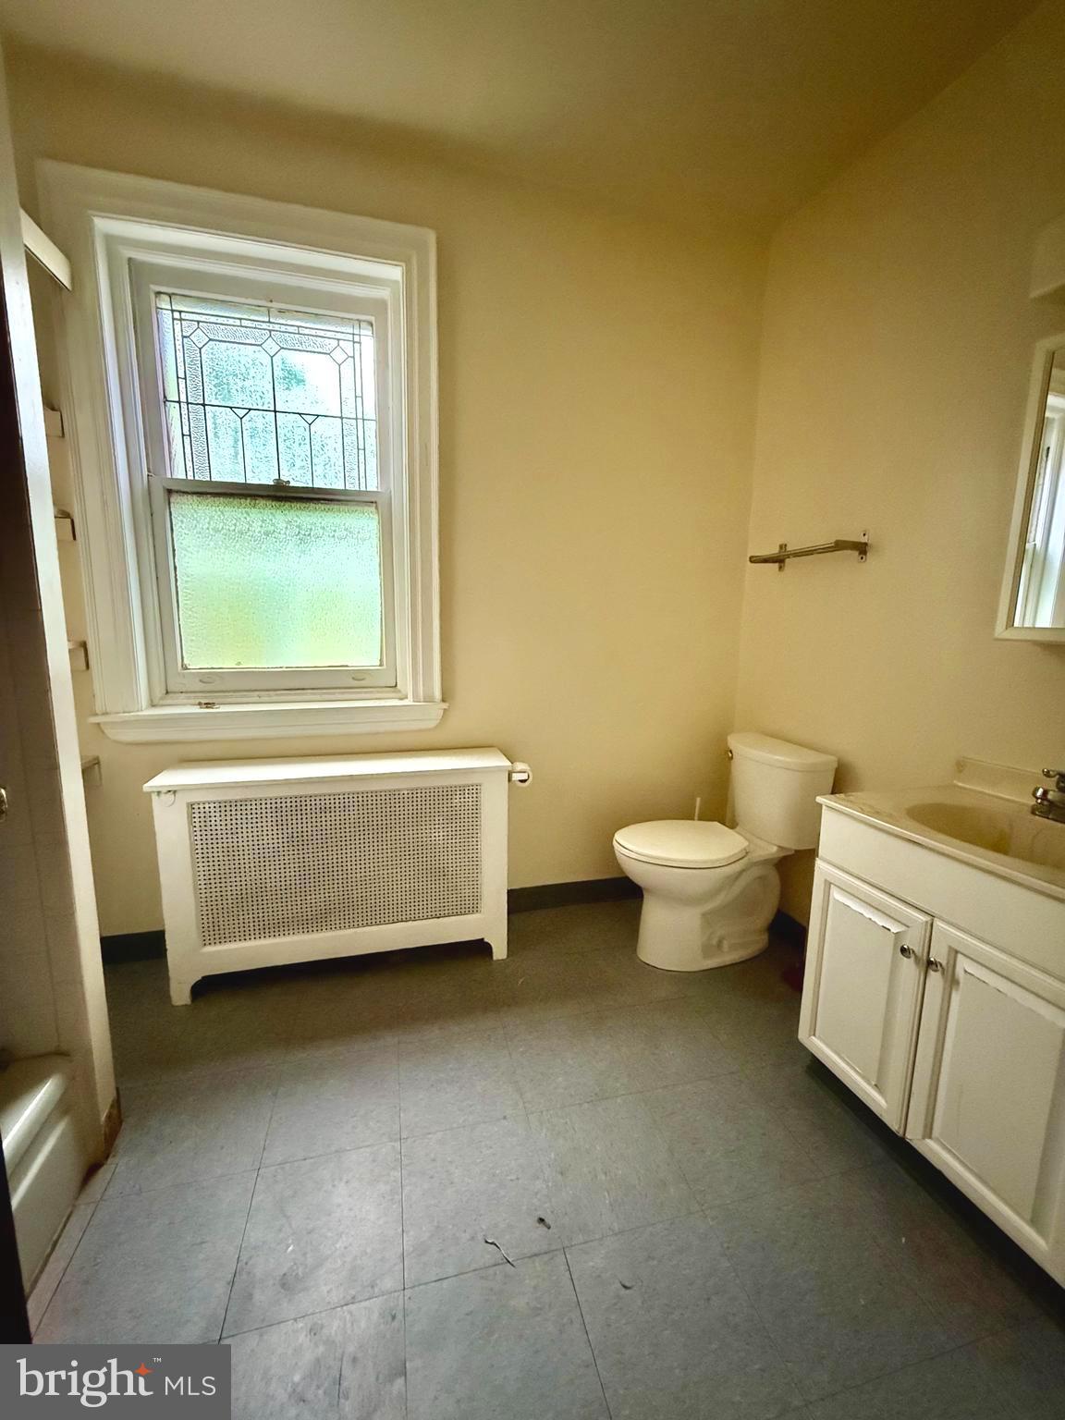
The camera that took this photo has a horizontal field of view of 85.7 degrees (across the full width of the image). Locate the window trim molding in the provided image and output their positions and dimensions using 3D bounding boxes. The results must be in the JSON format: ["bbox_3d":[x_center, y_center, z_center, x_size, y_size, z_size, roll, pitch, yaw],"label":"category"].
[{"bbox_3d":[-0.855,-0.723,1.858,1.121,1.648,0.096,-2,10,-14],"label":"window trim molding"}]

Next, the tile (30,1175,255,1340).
[{"bbox_3d":[-0.705,1.037,1.075,0.301,0.006,0.310,-2,10,-14],"label":"tile"}]

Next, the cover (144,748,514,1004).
[{"bbox_3d":[-0.627,0.528,1.969,1.088,0.707,0.283,-2,10,-14],"label":"cover"}]

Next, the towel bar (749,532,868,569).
[{"bbox_3d":[0.925,-0.537,1.952,0.117,0.096,0.424,-2,10,-14],"label":"towel bar"}]

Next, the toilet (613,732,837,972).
[{"bbox_3d":[0.620,0.503,2.085,0.670,0.754,0.439,-2,10,-14],"label":"toilet"}]

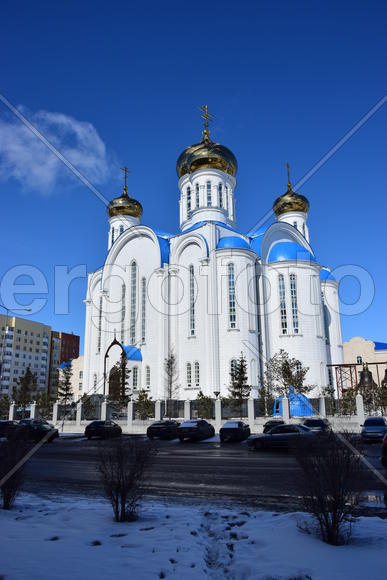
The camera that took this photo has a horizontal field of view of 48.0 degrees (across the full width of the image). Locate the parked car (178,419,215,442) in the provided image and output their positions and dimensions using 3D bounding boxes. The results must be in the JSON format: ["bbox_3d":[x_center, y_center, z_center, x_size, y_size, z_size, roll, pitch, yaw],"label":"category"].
[{"bbox_3d":[0.321,11.184,34.515,1.748,1.514,4.466,-6,-17,19],"label":"parked car"}]

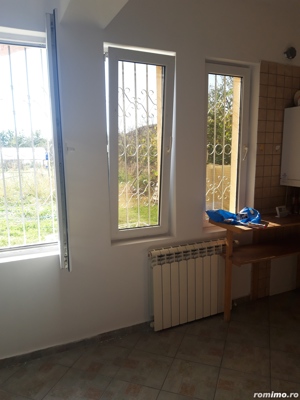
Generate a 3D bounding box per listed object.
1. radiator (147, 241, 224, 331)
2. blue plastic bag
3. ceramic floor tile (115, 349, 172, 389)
[{"bbox_3d":[0.375,0.717,2.641,0.795,0.680,0.090,-5,9,-23],"label":"radiator"},{"bbox_3d":[0.721,0.128,2.669,0.430,0.115,0.210,-1,9,0],"label":"blue plastic bag"},{"bbox_3d":[-0.035,1.188,2.130,0.330,0.010,0.330,2,9,20],"label":"ceramic floor tile"}]

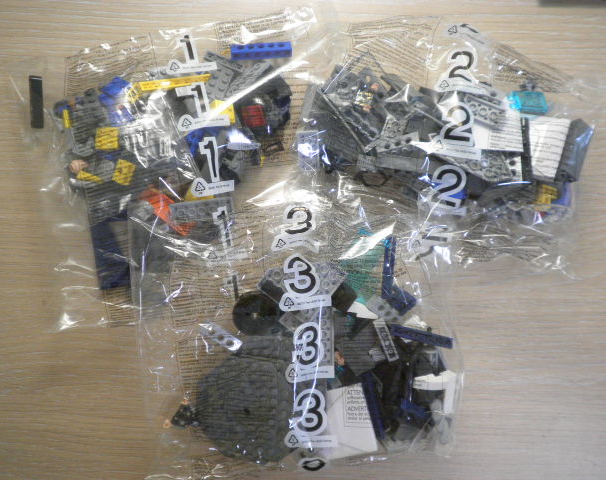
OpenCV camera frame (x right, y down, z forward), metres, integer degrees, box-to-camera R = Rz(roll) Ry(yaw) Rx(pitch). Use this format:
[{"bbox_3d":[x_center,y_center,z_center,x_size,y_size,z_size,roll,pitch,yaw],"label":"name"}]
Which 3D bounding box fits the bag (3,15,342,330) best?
[{"bbox_3d":[-0.091,-0.056,0.437,0.240,0.040,0.203,-10,87,-1],"label":"bag"}]

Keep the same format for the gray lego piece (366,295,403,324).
[{"bbox_3d":[0.062,0.054,0.434,0.032,0.009,0.010,41,90,-25],"label":"gray lego piece"}]

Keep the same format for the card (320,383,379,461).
[{"bbox_3d":[0.033,0.139,0.438,0.042,0.003,0.053,-10,84,-1],"label":"card"}]

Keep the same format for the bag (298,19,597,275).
[{"bbox_3d":[0.113,-0.071,0.446,0.228,0.042,0.192,2,84,0],"label":"bag"}]

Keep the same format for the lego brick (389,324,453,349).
[{"bbox_3d":[0.090,0.073,0.434,0.048,0.009,0.008,13,84,1],"label":"lego brick"}]

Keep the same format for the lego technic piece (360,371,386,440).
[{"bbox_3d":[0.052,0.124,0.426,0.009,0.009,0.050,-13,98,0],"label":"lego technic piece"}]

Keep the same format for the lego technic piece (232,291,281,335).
[{"bbox_3d":[-0.036,0.056,0.442,0.034,0.009,0.034,0,84,0],"label":"lego technic piece"}]

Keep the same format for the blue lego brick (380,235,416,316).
[{"bbox_3d":[0.074,0.028,0.441,0.027,0.009,0.059,3,84,0],"label":"blue lego brick"}]

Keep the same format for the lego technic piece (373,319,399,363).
[{"bbox_3d":[0.062,0.076,0.434,0.008,0.009,0.032,-22,110,-2],"label":"lego technic piece"}]

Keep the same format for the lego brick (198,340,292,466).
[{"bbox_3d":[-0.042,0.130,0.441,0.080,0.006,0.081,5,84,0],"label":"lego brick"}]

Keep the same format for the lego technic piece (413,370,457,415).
[{"bbox_3d":[0.100,0.115,0.432,0.033,0.012,0.033,0,87,0],"label":"lego technic piece"}]

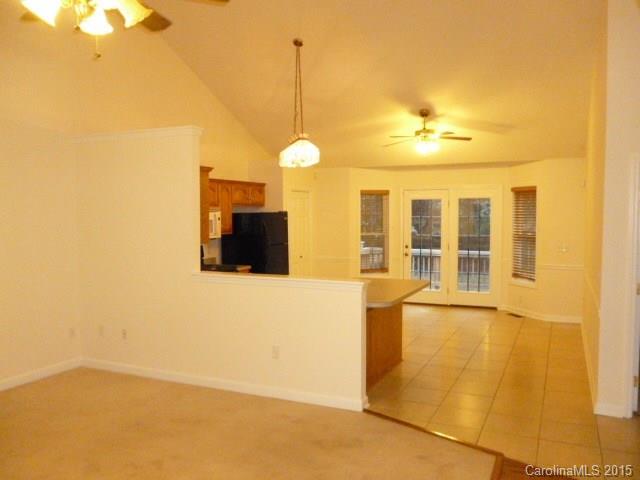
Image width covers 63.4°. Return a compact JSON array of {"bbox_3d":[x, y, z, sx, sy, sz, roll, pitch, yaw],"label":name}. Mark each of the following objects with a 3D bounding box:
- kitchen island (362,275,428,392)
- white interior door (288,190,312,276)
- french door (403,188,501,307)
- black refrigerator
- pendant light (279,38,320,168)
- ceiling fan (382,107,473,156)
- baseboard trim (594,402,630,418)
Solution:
[{"bbox_3d":[0.492,0.934,5.151,0.880,0.915,1.460,1,3,25],"label":"kitchen island"},{"bbox_3d":[-0.336,0.158,9.046,0.070,2.060,0.840,1,3,25],"label":"white interior door"},{"bbox_3d":[2.305,0.118,9.210,1.720,2.100,0.090,1,3,25],"label":"french door"},{"bbox_3d":[-0.981,0.407,8.069,0.740,1.670,0.800,1,3,25],"label":"black refrigerator"},{"bbox_3d":[-0.259,-1.670,6.378,0.500,1.540,0.500,0,3,0],"label":"pendant light"},{"bbox_3d":[1.466,-1.496,7.215,1.300,0.620,1.300,1,3,25],"label":"ceiling fan"},{"bbox_3d":[2.353,1.387,4.197,0.235,0.090,0.020,1,3,25],"label":"baseboard trim"}]

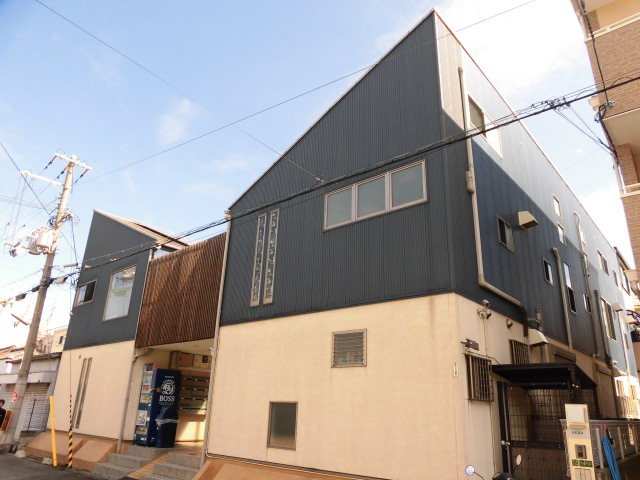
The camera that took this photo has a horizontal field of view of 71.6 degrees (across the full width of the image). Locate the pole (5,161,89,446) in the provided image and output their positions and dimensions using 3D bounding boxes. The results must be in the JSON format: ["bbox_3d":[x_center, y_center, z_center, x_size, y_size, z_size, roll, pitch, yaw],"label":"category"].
[{"bbox_3d":[-10.721,1.585,16.543,0.900,11.073,2.300,-15,-26,39],"label":"pole"}]

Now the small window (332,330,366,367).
[{"bbox_3d":[0.479,1.811,7.381,0.730,0.580,0.100,-15,-26,39],"label":"small window"}]

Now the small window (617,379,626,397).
[{"bbox_3d":[9.585,4.700,14.025,0.120,0.570,1.150,-16,-27,39],"label":"small window"}]

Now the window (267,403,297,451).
[{"bbox_3d":[-0.664,3.289,7.873,0.720,0.770,0.100,-15,-26,39],"label":"window"}]

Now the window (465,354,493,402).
[{"bbox_3d":[2.305,1.997,6.340,0.120,0.610,0.750,-16,-27,39],"label":"window"}]

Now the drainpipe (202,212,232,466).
[{"bbox_3d":[-2.307,1.931,9.959,0.130,5.606,0.120,-15,-26,39],"label":"drainpipe"}]

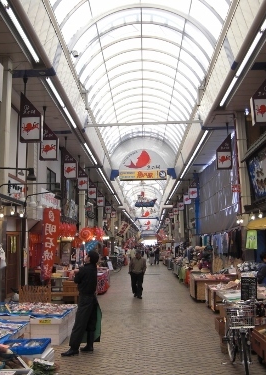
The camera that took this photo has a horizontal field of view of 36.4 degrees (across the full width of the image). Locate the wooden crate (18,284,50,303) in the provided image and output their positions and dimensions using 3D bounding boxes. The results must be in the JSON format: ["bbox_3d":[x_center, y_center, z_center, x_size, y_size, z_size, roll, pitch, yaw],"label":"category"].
[{"bbox_3d":[-2.645,3.095,11.151,0.850,0.680,0.420,-1,-8,1],"label":"wooden crate"}]

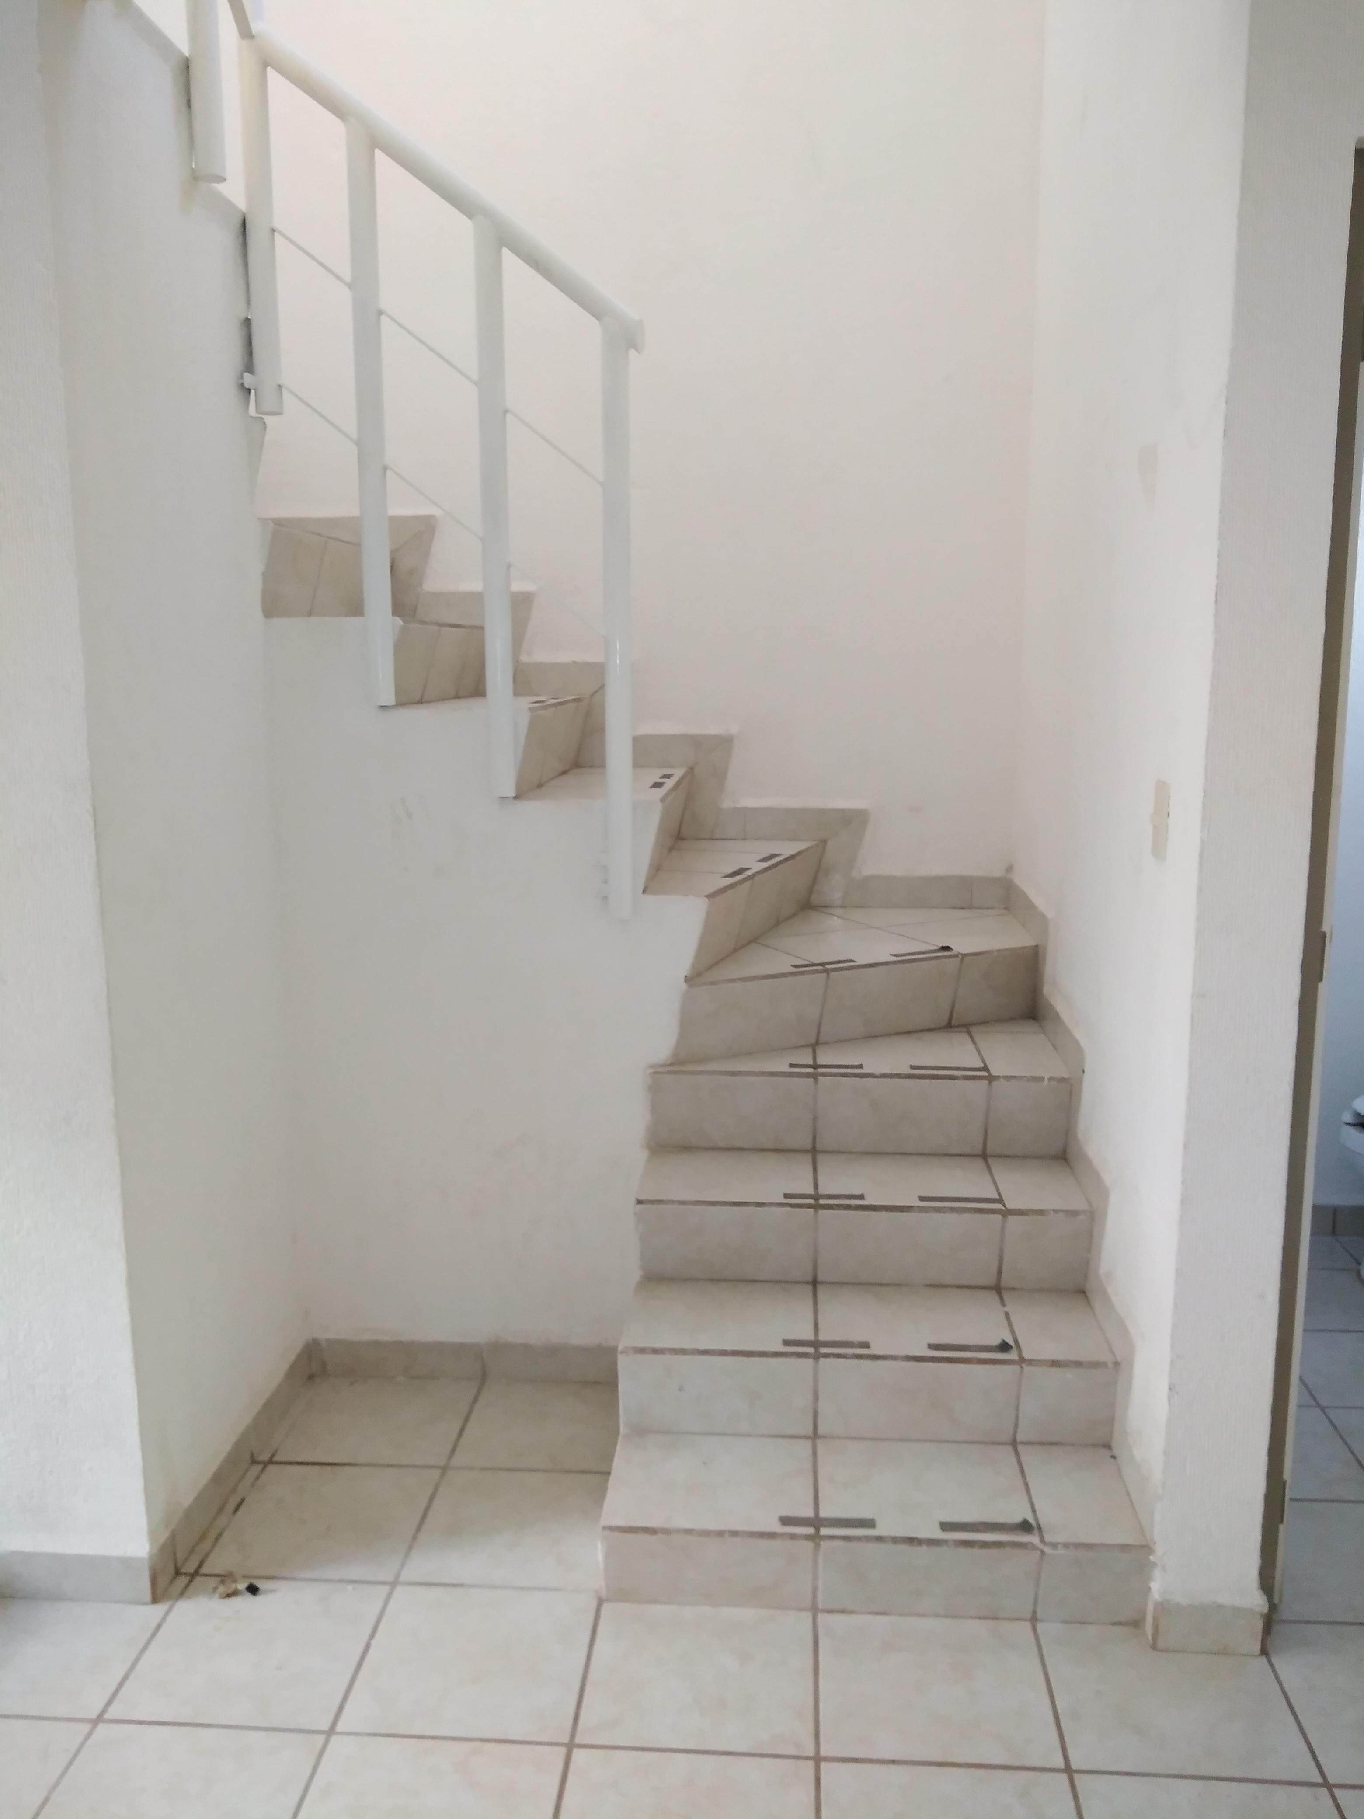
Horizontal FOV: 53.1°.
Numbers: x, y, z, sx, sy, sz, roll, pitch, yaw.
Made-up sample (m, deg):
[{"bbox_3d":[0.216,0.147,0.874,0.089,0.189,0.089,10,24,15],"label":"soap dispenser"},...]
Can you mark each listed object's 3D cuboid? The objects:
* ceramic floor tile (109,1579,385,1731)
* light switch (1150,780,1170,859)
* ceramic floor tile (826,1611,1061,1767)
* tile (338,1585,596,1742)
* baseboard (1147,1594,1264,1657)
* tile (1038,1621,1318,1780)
[{"bbox_3d":[-0.635,1.114,2.055,0.328,0.012,0.315,0,10,4],"label":"ceramic floor tile"},{"bbox_3d":[0.732,-0.136,2.084,0.017,0.117,0.077,1,8,6],"label":"light switch"},{"bbox_3d":[0.361,1.121,1.978,0.328,0.012,0.312,0,10,4],"label":"ceramic floor tile"},{"bbox_3d":[-0.303,1.116,2.030,0.328,0.012,0.315,0,10,4],"label":"tile"},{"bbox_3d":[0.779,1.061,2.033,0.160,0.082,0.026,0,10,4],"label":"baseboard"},{"bbox_3d":[0.693,1.122,1.954,0.328,0.012,0.315,0,10,4],"label":"tile"}]

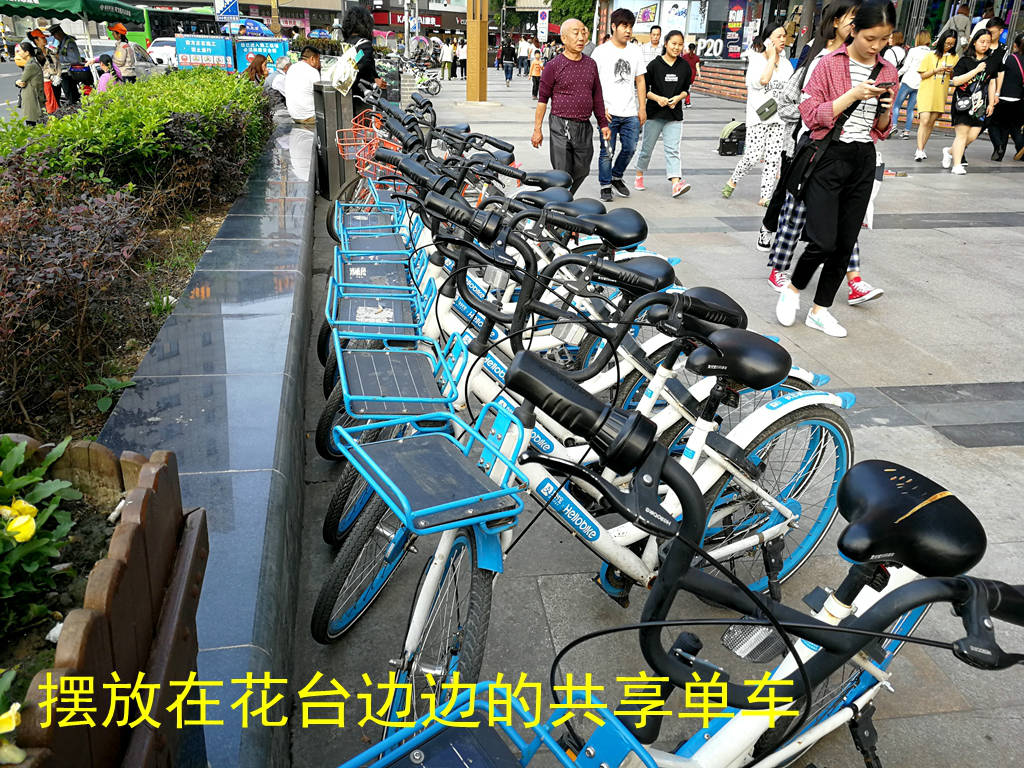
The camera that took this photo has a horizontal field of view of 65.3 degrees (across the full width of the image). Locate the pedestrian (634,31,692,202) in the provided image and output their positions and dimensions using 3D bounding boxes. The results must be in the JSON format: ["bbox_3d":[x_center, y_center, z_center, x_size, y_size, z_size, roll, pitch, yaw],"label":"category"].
[{"bbox_3d":[1.554,-2.723,8.114,0.460,1.560,0.500,-3,23,-8],"label":"pedestrian"}]

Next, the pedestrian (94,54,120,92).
[{"bbox_3d":[-6.387,-4.570,12.692,0.500,1.200,0.450,1,23,0],"label":"pedestrian"}]

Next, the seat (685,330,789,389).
[{"bbox_3d":[0.500,-0.054,1.750,0.265,0.110,0.190,-11,26,-27],"label":"seat"}]

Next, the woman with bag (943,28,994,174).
[{"bbox_3d":[5.711,-3.498,9.950,0.500,1.660,0.400,-3,23,-12],"label":"woman with bag"}]

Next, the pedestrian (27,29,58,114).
[{"bbox_3d":[-8.104,-5.358,13.995,0.400,1.560,0.500,17,28,34],"label":"pedestrian"}]

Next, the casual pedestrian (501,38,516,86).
[{"bbox_3d":[-0.110,-11.815,29.344,0.500,1.660,0.420,3,23,3],"label":"casual pedestrian"}]

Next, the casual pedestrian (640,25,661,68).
[{"bbox_3d":[2.157,-4.452,12.086,0.500,1.730,0.360,3,23,2],"label":"casual pedestrian"}]

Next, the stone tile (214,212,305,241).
[{"bbox_3d":[-1.306,-0.811,4.253,0.473,0.050,0.600,-3,23,-12],"label":"stone tile"}]

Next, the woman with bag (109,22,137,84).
[{"bbox_3d":[-6.939,-5.584,14.377,0.400,1.650,0.480,11,25,23],"label":"woman with bag"}]

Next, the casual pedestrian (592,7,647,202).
[{"bbox_3d":[1.071,-2.724,7.875,0.530,1.750,0.400,-3,23,-11],"label":"casual pedestrian"}]

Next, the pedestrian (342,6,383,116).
[{"bbox_3d":[-1.488,-2.828,7.983,0.520,1.700,0.400,8,24,14],"label":"pedestrian"}]

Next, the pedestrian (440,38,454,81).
[{"bbox_3d":[-2.773,-13.894,34.226,0.520,1.630,0.360,6,23,9],"label":"pedestrian"}]

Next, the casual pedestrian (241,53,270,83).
[{"bbox_3d":[-3.527,-4.211,11.776,0.700,1.180,0.500,-6,24,-18],"label":"casual pedestrian"}]

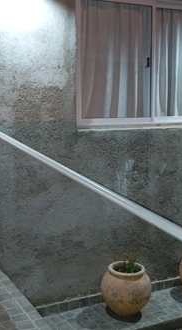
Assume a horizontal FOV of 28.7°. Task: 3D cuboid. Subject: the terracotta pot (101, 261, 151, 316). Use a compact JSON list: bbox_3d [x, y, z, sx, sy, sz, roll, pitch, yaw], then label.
[{"bbox_3d":[0.263,0.928,2.625,0.373,0.347,0.373,-1,7,0],"label":"terracotta pot"}]

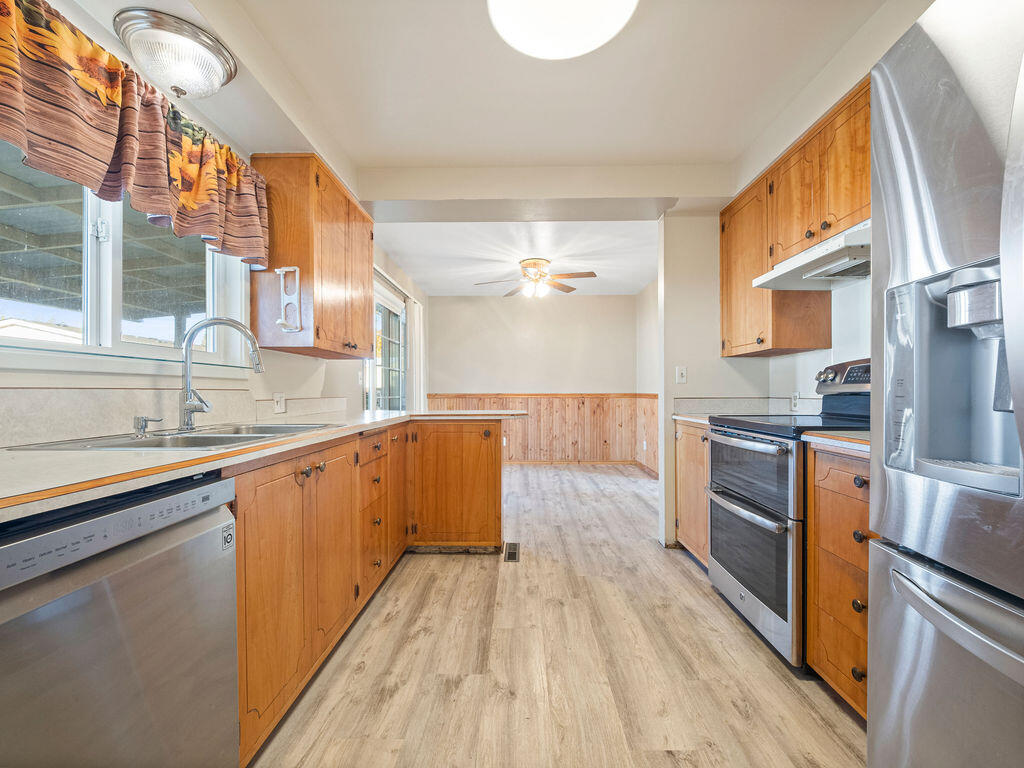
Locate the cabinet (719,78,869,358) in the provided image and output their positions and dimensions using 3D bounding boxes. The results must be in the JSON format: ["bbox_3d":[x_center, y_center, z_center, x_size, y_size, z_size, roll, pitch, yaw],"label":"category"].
[{"bbox_3d":[1.593,-0.706,2.178,0.325,1.009,1.337,0,-1,1],"label":"cabinet"}]

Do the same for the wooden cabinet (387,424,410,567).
[{"bbox_3d":[-0.978,0.657,2.518,0.581,0.825,0.385,0,-1,1],"label":"wooden cabinet"}]

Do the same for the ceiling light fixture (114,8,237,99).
[{"bbox_3d":[-1.205,-1.145,1.502,0.348,0.125,0.348,0,-1,1],"label":"ceiling light fixture"}]

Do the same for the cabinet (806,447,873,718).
[{"bbox_3d":[1.414,0.643,1.256,0.624,0.835,0.530,0,-1,1],"label":"cabinet"}]

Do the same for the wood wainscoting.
[{"bbox_3d":[0.286,0.661,5.661,3.120,1.045,0.990,0,-1,1],"label":"wood wainscoting"}]

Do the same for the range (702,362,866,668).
[{"bbox_3d":[1.389,0.510,1.892,0.700,1.220,0.745,0,-1,1],"label":"range"}]

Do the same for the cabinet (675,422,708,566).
[{"bbox_3d":[1.441,0.663,2.551,0.624,0.835,0.580,0,-1,1],"label":"cabinet"}]

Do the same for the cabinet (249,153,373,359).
[{"bbox_3d":[-1.179,-0.684,2.621,0.325,1.000,0.890,0,-1,1],"label":"cabinet"}]

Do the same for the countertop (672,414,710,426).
[{"bbox_3d":[1.425,0.226,2.561,0.655,0.040,0.585,0,-1,1],"label":"countertop"}]

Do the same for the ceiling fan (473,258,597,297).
[{"bbox_3d":[0.264,-1.139,4.554,1.320,0.400,1.280,0,-1,1],"label":"ceiling fan"}]

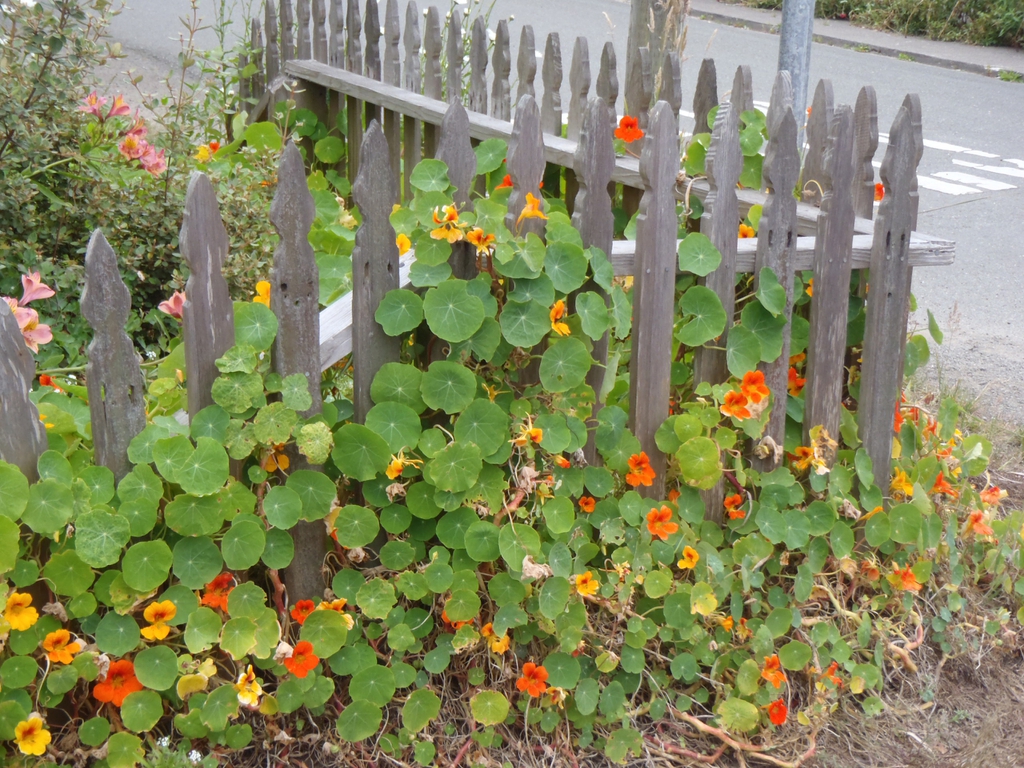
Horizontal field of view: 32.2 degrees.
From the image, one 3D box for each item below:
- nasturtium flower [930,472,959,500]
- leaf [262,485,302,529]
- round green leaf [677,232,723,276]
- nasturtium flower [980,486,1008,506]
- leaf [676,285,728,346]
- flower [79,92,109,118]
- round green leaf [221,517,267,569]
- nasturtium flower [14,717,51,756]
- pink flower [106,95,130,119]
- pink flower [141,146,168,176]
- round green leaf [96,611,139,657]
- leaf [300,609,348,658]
[{"bbox_3d":[0.781,0.189,3.251,0.045,0.050,0.050,-22,3,37],"label":"nasturtium flower"},{"bbox_3d":[-0.360,0.192,2.788,0.065,0.069,0.020,-3,-6,-8],"label":"leaf"},{"bbox_3d":[0.320,-0.220,3.030,0.075,0.073,0.018,5,1,13],"label":"round green leaf"},{"bbox_3d":[0.876,0.204,3.221,0.041,0.037,0.045,2,14,-41],"label":"nasturtium flower"},{"bbox_3d":[0.324,-0.114,3.030,0.090,0.101,0.025,5,-1,13],"label":"leaf"},{"bbox_3d":[-0.943,-0.628,4.000,0.058,0.048,0.050,11,62,27],"label":"flower"},{"bbox_3d":[-0.428,0.256,2.830,0.075,0.080,0.022,2,-21,4],"label":"round green leaf"},{"bbox_3d":[-0.616,0.451,2.275,0.046,0.051,0.040,-7,-5,-23],"label":"nasturtium flower"},{"bbox_3d":[-0.743,-0.524,3.349,0.047,0.041,0.041,-40,3,27],"label":"pink flower"},{"bbox_3d":[-0.808,-0.504,4.000,0.052,0.060,0.048,-15,15,-37],"label":"pink flower"},{"bbox_3d":[-0.596,0.377,2.680,0.067,0.022,0.069,-2,61,-8],"label":"round green leaf"},{"bbox_3d":[-0.328,0.434,3.100,0.082,0.086,0.020,-1,-17,-3],"label":"leaf"}]

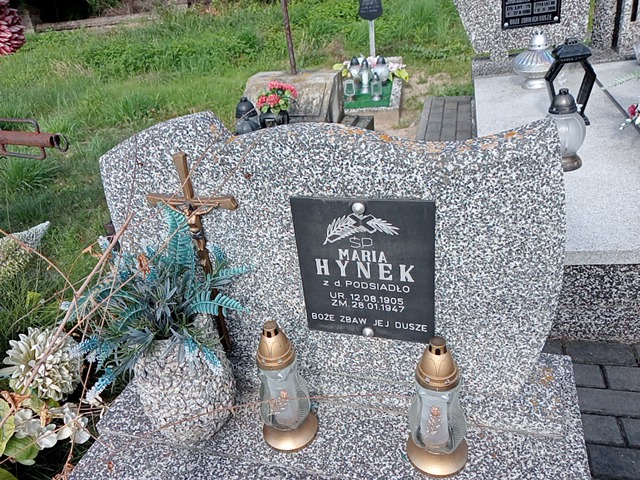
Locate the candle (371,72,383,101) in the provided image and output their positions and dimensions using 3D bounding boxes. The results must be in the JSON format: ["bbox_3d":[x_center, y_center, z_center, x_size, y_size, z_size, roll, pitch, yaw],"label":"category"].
[{"bbox_3d":[0.425,-1.152,3.881,0.085,0.205,0.085,-4,30,7],"label":"candle"}]

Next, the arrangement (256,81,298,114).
[{"bbox_3d":[-0.271,-0.902,3.300,0.235,0.200,0.180,2,31,17],"label":"arrangement"}]

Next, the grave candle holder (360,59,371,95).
[{"bbox_3d":[0.357,-1.293,4.082,0.092,0.260,0.090,-4,30,6],"label":"grave candle holder"}]

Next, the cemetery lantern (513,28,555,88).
[{"bbox_3d":[1.217,-1.013,2.891,0.260,0.295,0.260,5,32,21],"label":"cemetery lantern"}]

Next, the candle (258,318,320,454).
[{"bbox_3d":[-0.073,0.264,0.973,0.110,0.258,0.110,-12,30,-7],"label":"candle"}]

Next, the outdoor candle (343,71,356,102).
[{"bbox_3d":[0.230,-1.174,3.944,0.085,0.225,0.080,-5,30,5],"label":"outdoor candle"}]

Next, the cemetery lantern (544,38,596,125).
[{"bbox_3d":[1.135,-0.725,2.359,0.200,0.355,0.165,0,31,13],"label":"cemetery lantern"}]

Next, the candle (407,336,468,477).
[{"bbox_3d":[0.202,0.275,0.889,0.110,0.258,0.110,0,30,13],"label":"candle"}]

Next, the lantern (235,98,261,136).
[{"bbox_3d":[-0.458,-0.760,3.250,0.170,0.320,0.170,-11,30,-5],"label":"lantern"}]

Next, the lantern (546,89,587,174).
[{"bbox_3d":[0.908,-0.419,1.946,0.180,0.285,0.180,7,33,24],"label":"lantern"}]

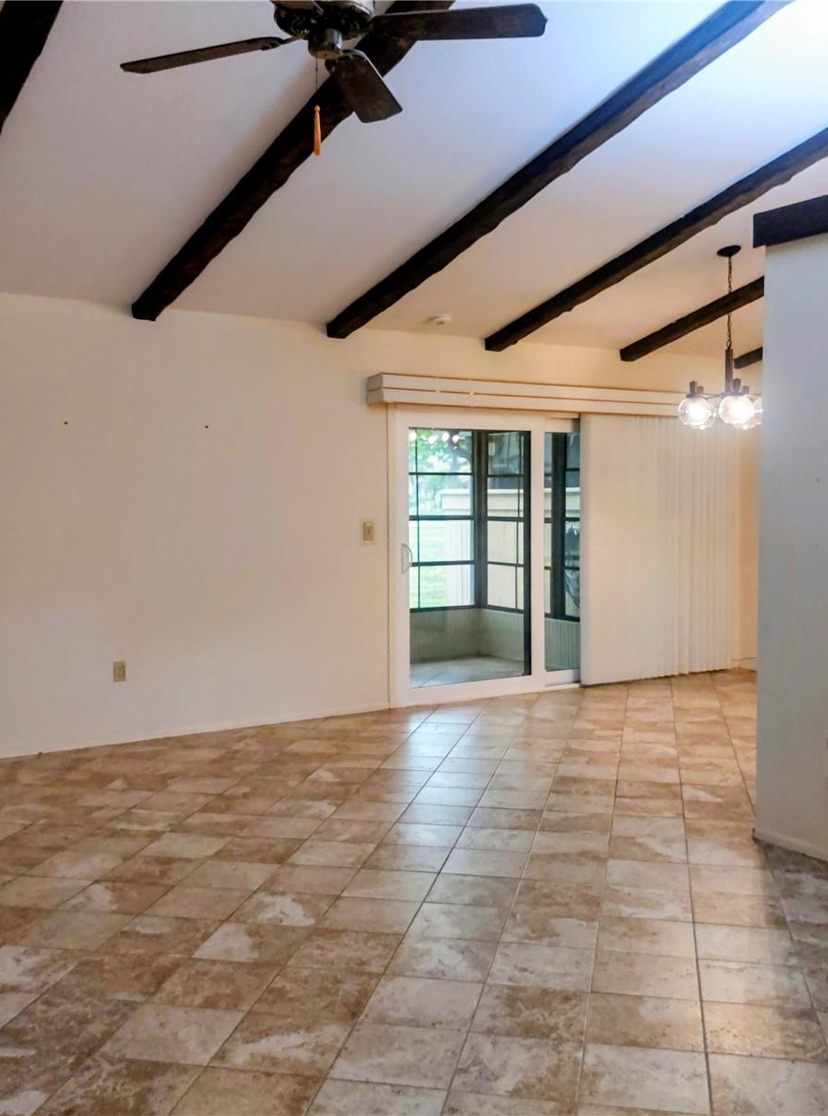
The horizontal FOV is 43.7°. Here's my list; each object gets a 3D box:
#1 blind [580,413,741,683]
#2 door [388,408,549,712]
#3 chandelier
[{"bbox_3d":[1.983,-0.086,8.182,1.740,2.060,0.100,-2,3,-34],"label":"blind"},{"bbox_3d":[0.398,-0.027,7.330,1.340,2.030,0.070,-2,3,-34],"label":"door"},{"bbox_3d":[1.955,-1.366,6.413,0.620,1.120,0.620,-2,3,-34],"label":"chandelier"}]

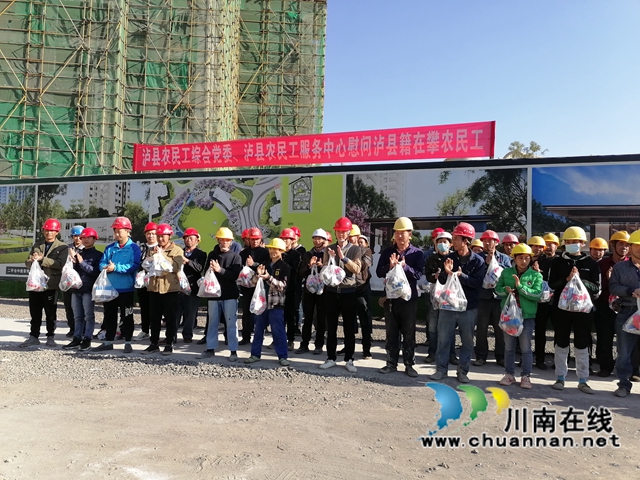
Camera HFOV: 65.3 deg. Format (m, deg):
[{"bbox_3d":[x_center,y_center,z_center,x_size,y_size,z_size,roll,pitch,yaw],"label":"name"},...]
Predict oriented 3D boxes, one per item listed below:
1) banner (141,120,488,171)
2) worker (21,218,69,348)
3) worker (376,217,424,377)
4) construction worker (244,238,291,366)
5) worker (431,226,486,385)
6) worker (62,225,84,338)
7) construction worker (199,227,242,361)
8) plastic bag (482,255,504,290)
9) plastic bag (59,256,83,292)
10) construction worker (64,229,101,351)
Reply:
[{"bbox_3d":[-0.576,-1.960,10.870,8.300,0.680,0.050,1,-2,18],"label":"banner"},{"bbox_3d":[-3.849,0.610,7.000,0.540,1.807,0.460,1,-2,9],"label":"worker"},{"bbox_3d":[0.923,0.653,5.772,0.540,1.820,0.460,1,-1,16],"label":"worker"},{"bbox_3d":[-0.639,0.755,6.080,0.500,1.545,0.460,0,-3,34],"label":"construction worker"},{"bbox_3d":[1.501,0.682,5.450,0.540,1.738,0.480,0,-2,31],"label":"worker"},{"bbox_3d":[-3.853,0.648,7.840,0.520,1.740,0.430,1,-1,0],"label":"worker"},{"bbox_3d":[-1.283,0.698,6.492,0.520,1.730,0.460,1,-1,16],"label":"construction worker"},{"bbox_3d":[2.190,0.410,6.300,0.260,0.440,0.200,1,-1,20],"label":"plastic bag"},{"bbox_3d":[-3.432,0.475,6.880,0.310,0.480,0.210,1,-1,-6],"label":"plastic bag"},{"bbox_3d":[-3.350,0.678,7.042,0.520,1.700,0.460,1,-1,14],"label":"construction worker"}]

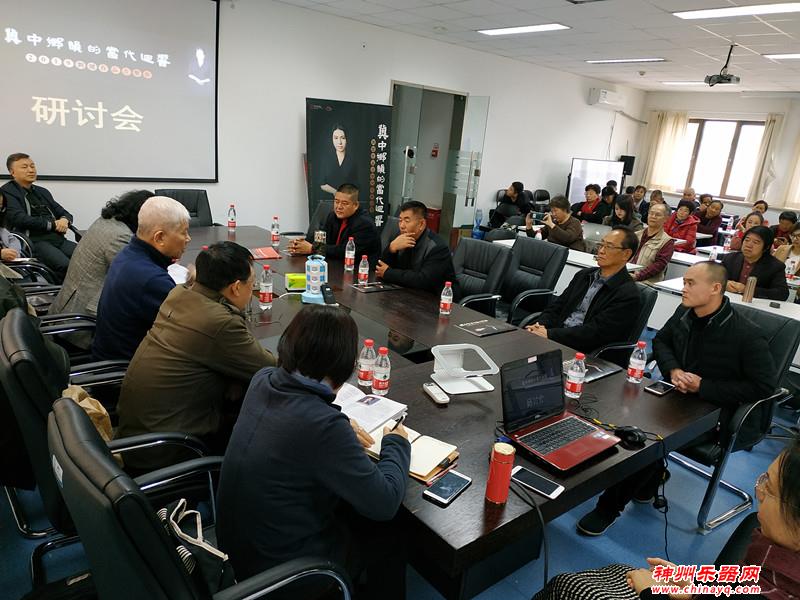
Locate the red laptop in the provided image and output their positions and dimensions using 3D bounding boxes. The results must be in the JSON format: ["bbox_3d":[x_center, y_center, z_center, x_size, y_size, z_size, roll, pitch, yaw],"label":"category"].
[{"bbox_3d":[0.561,0.371,1.918,0.334,0.257,0.306,-8,20,-36],"label":"red laptop"}]

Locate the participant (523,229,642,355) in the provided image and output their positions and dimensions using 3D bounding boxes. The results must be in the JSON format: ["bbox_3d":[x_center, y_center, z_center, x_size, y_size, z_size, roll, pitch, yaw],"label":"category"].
[{"bbox_3d":[0.965,0.245,3.259,0.950,1.330,0.560,-7,20,-36],"label":"participant"}]

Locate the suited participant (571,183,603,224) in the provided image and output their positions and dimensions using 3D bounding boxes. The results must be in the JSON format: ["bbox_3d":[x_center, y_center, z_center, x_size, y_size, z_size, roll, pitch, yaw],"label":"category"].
[{"bbox_3d":[2.680,-1.063,8.260,0.750,1.280,0.520,-8,21,-38],"label":"suited participant"}]

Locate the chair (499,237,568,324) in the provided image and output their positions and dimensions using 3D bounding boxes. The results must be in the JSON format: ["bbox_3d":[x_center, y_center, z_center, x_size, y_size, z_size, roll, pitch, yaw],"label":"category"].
[{"bbox_3d":[0.923,0.032,4.592,0.660,1.000,0.590,-7,20,-36],"label":"chair"}]

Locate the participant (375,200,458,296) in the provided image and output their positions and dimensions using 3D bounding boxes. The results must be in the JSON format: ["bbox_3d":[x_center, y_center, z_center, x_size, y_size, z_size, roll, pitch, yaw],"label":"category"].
[{"bbox_3d":[0.071,-0.066,3.961,0.820,1.280,0.560,-8,21,-38],"label":"participant"}]

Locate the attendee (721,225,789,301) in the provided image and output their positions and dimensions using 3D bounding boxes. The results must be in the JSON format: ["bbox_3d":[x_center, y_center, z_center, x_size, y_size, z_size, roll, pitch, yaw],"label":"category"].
[{"bbox_3d":[2.743,0.029,4.547,0.800,1.260,0.560,-8,21,-38],"label":"attendee"}]

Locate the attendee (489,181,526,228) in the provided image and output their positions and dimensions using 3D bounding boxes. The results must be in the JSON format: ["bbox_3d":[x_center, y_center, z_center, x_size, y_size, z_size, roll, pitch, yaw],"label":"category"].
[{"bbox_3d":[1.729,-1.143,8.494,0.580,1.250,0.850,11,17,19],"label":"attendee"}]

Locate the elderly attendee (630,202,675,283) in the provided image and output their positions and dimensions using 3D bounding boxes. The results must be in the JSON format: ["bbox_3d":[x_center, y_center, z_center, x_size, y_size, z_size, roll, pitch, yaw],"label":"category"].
[{"bbox_3d":[2.427,-0.221,5.298,0.780,1.300,0.540,-8,21,-38],"label":"elderly attendee"}]

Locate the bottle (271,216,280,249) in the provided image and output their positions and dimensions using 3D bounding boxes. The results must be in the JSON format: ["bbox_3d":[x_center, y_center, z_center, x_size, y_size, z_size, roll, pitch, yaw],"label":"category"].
[{"bbox_3d":[-0.993,-0.544,4.438,0.067,0.235,0.067,-8,21,-38],"label":"bottle"}]

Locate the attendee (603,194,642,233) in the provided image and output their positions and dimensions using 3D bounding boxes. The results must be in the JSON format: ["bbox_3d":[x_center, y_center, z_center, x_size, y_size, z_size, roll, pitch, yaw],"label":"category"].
[{"bbox_3d":[2.490,-0.637,6.798,0.750,1.240,0.500,-8,21,-38],"label":"attendee"}]

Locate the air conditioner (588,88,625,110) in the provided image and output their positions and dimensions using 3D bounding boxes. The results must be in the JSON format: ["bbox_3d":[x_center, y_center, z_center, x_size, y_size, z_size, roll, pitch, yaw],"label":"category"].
[{"bbox_3d":[3.875,-3.777,10.458,0.830,0.280,0.210,-8,21,-38],"label":"air conditioner"}]

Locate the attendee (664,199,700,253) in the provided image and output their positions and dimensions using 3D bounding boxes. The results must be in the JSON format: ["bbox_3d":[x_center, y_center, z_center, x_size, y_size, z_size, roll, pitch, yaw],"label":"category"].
[{"bbox_3d":[3.108,-0.476,6.374,0.750,1.280,0.520,-8,21,-38],"label":"attendee"}]

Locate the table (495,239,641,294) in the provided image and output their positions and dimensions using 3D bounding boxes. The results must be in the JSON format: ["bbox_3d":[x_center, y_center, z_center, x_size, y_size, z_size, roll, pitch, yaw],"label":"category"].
[{"bbox_3d":[1.602,-0.104,5.646,0.510,0.750,1.430,-9,21,-40],"label":"table"}]

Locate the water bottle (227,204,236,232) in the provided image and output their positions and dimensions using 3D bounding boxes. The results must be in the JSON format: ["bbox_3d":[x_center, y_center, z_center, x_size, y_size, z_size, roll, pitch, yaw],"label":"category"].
[{"bbox_3d":[-1.596,-0.770,5.251,0.066,0.233,0.066,-9,21,-40],"label":"water bottle"}]

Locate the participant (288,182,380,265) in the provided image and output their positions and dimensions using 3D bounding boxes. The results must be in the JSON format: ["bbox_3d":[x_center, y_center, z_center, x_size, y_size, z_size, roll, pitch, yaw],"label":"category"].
[{"bbox_3d":[-0.609,-0.402,5.091,0.950,1.290,0.620,-11,22,-44],"label":"participant"}]

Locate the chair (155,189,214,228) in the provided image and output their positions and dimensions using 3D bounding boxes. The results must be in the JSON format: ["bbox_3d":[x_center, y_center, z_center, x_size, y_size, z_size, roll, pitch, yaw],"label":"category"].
[{"bbox_3d":[-2.108,-0.568,5.671,0.590,1.030,0.640,-9,21,-40],"label":"chair"}]

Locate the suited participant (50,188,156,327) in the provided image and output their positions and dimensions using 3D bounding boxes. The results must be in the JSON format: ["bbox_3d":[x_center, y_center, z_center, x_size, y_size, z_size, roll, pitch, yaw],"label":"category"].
[{"bbox_3d":[-1.807,-0.077,3.508,0.850,1.210,0.550,-3,18,-27],"label":"suited participant"}]

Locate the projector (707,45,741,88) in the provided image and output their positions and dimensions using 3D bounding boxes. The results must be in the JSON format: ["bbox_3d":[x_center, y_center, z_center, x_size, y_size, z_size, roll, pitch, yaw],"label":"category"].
[{"bbox_3d":[3.811,-2.741,6.443,0.280,0.430,0.350,-8,21,-38],"label":"projector"}]

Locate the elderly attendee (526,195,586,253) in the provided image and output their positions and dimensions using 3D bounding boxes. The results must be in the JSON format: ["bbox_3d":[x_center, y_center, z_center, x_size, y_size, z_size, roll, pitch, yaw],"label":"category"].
[{"bbox_3d":[1.756,-0.496,6.155,0.780,1.240,0.560,-9,21,-40],"label":"elderly attendee"}]

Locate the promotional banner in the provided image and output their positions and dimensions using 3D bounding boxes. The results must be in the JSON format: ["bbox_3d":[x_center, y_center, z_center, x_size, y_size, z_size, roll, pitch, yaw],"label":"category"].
[{"bbox_3d":[-0.602,-1.137,6.242,0.910,2.040,0.260,0,17,-15],"label":"promotional banner"}]

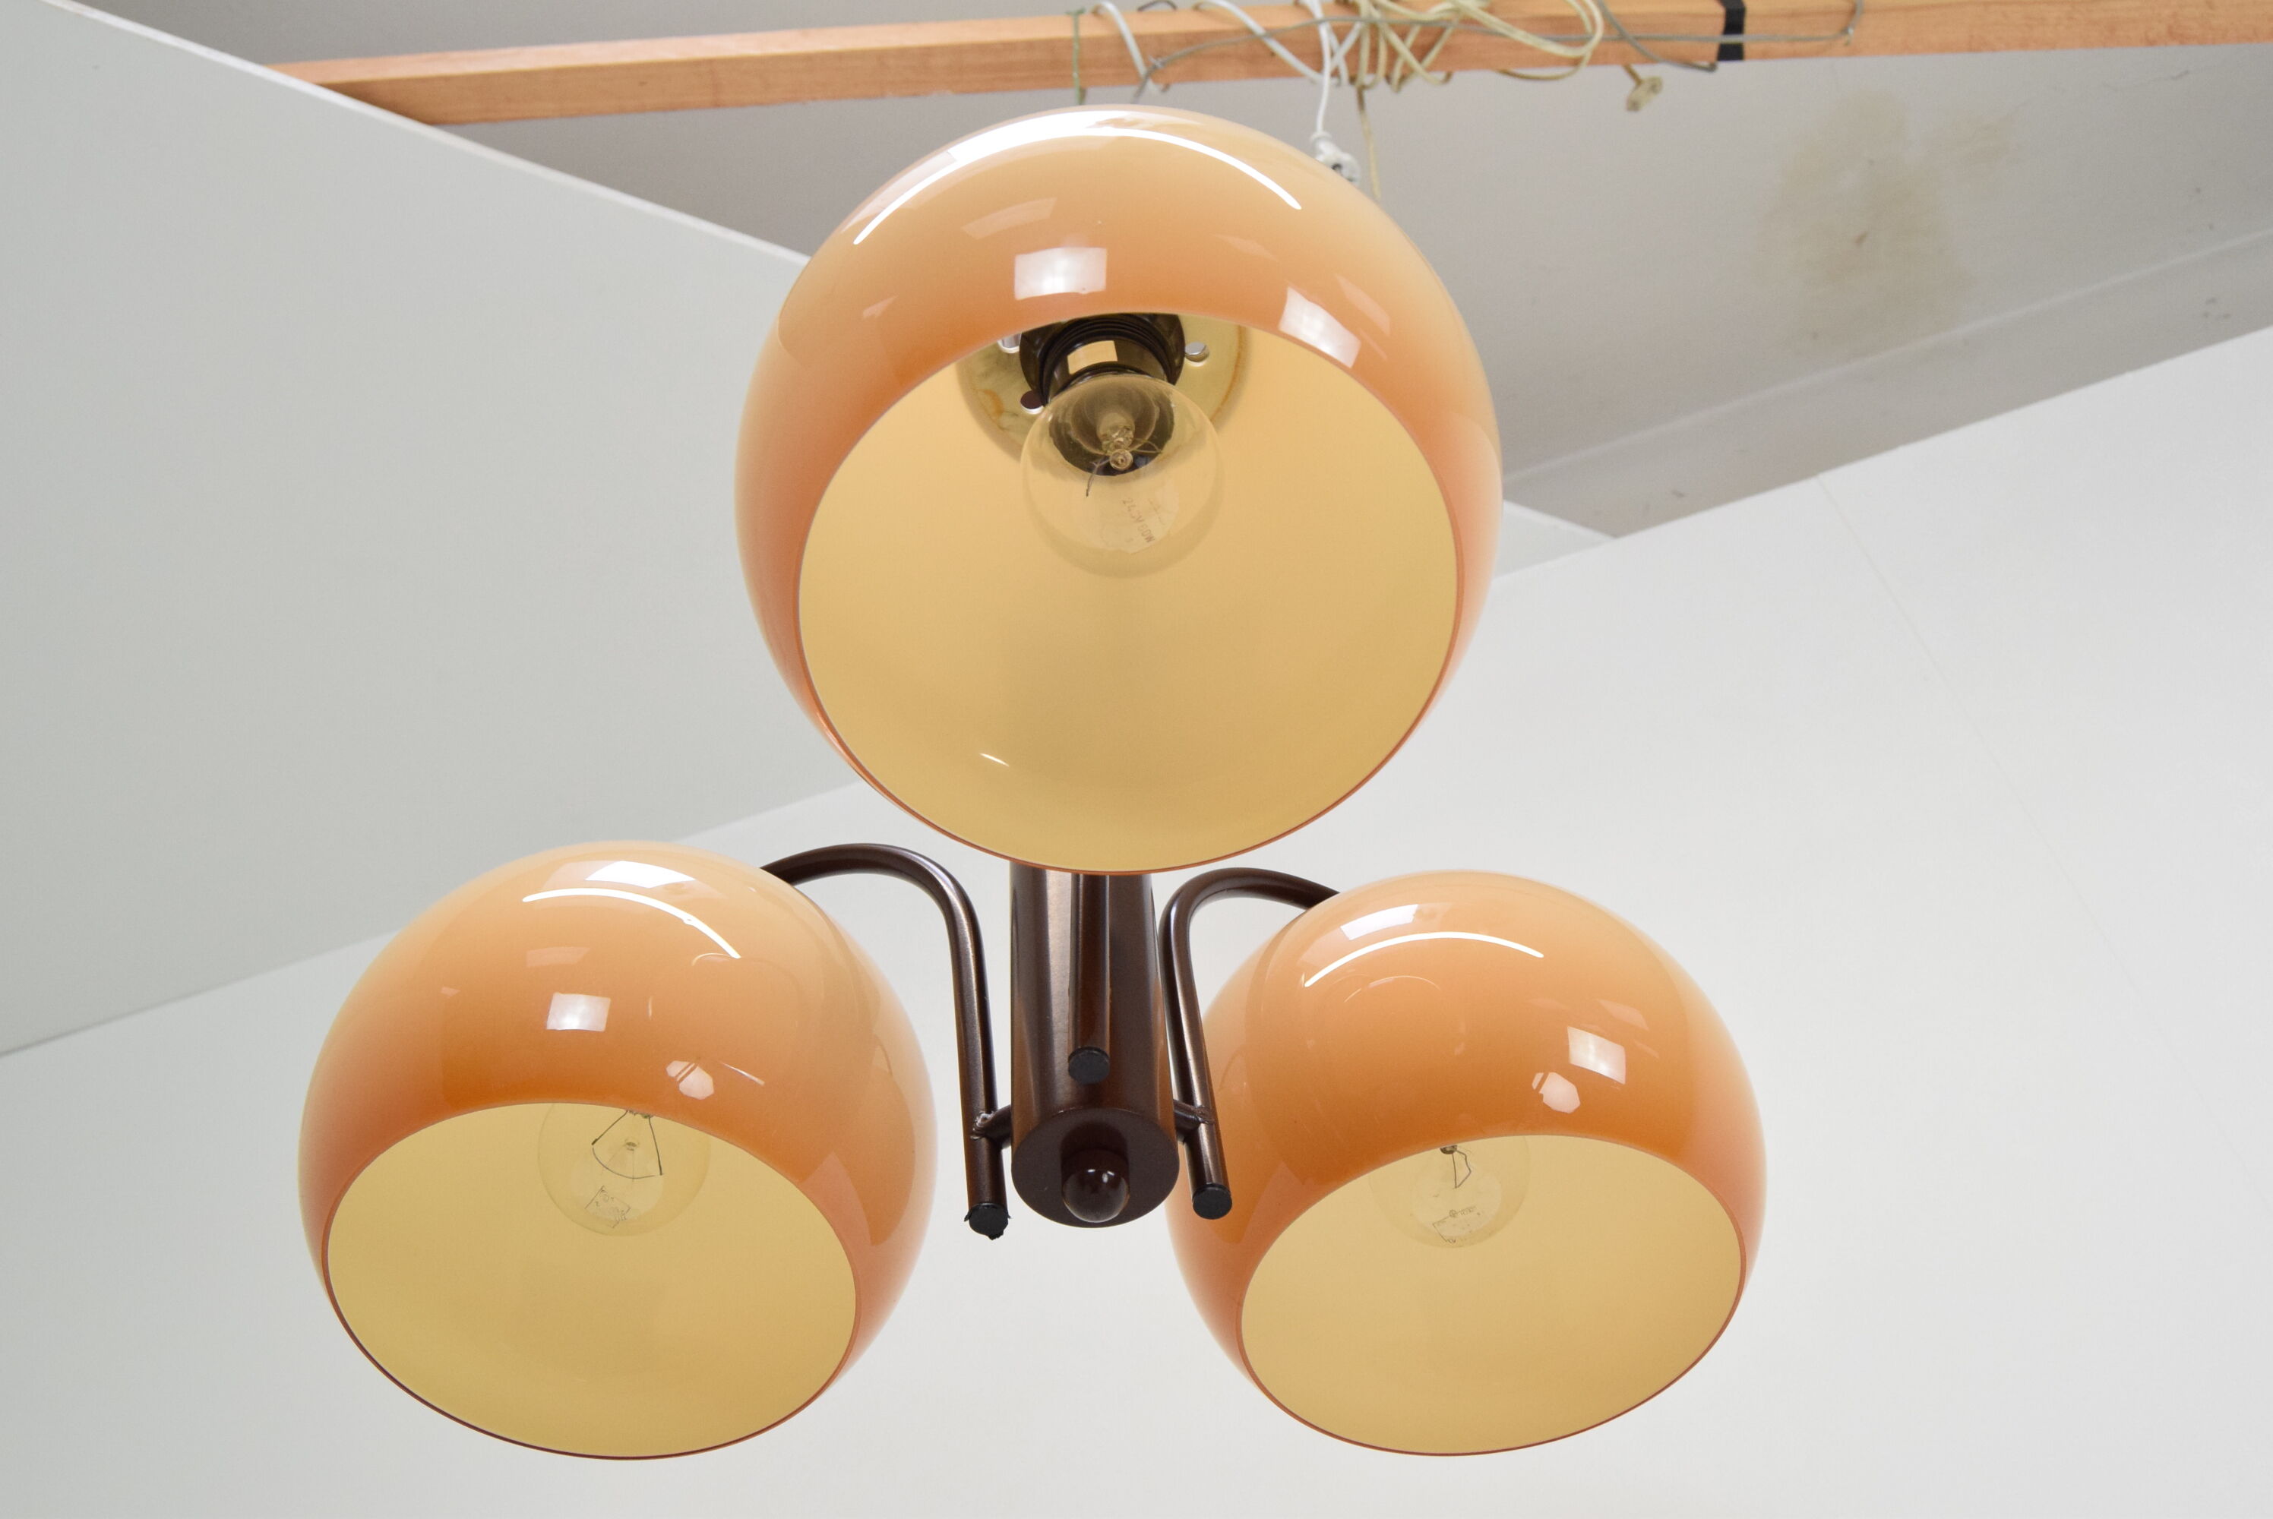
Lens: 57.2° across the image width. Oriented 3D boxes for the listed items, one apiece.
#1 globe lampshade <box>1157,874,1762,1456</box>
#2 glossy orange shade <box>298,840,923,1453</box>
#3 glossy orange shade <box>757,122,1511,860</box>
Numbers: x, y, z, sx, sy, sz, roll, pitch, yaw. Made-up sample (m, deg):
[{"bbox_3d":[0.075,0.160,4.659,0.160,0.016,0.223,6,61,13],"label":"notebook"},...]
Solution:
[{"bbox_3d":[0.116,0.138,0.779,0.216,0.165,0.216,-5,-54,0],"label":"globe lampshade"},{"bbox_3d":[-0.180,0.127,0.750,0.216,0.165,0.216,-5,-54,0],"label":"glossy orange shade"},{"bbox_3d":[-0.006,-0.085,0.613,0.216,0.165,0.216,-5,-54,0],"label":"glossy orange shade"}]

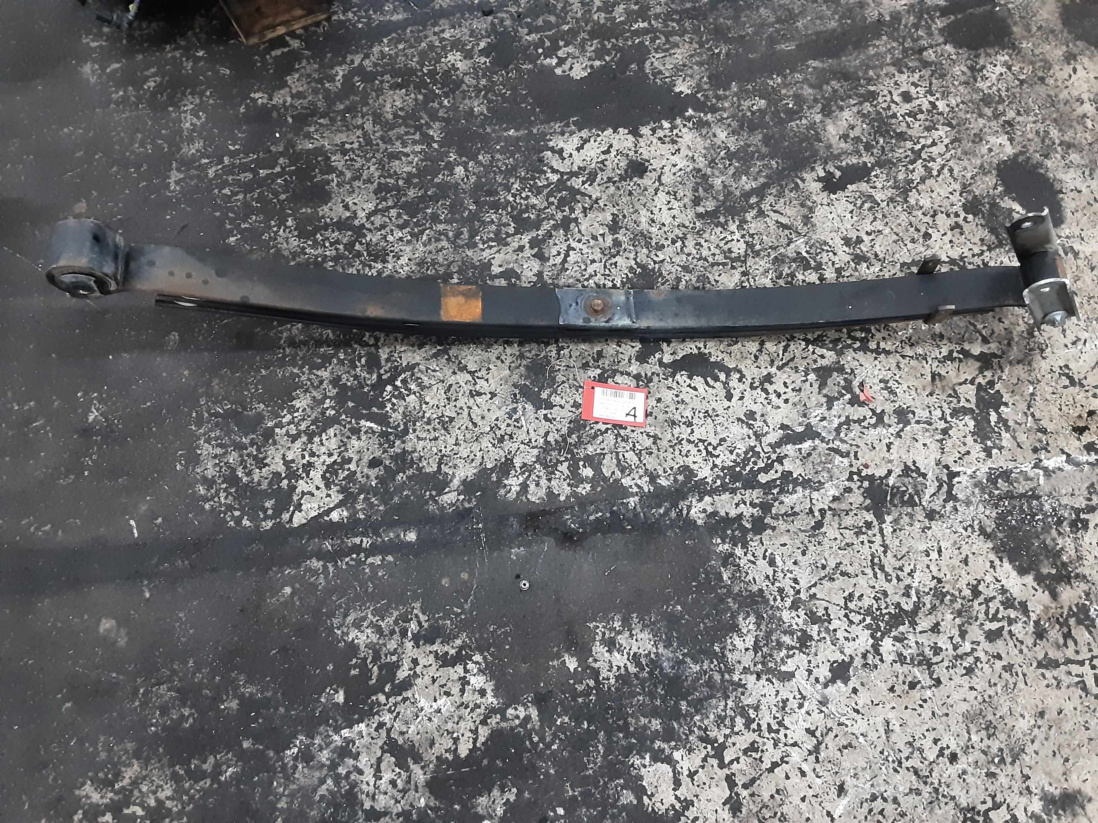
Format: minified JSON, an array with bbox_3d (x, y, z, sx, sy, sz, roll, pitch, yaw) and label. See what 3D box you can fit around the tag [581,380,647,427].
[{"bbox_3d":[0.089,-0.010,1.151,0.086,0.002,0.057,8,67,-5],"label":"tag"}]

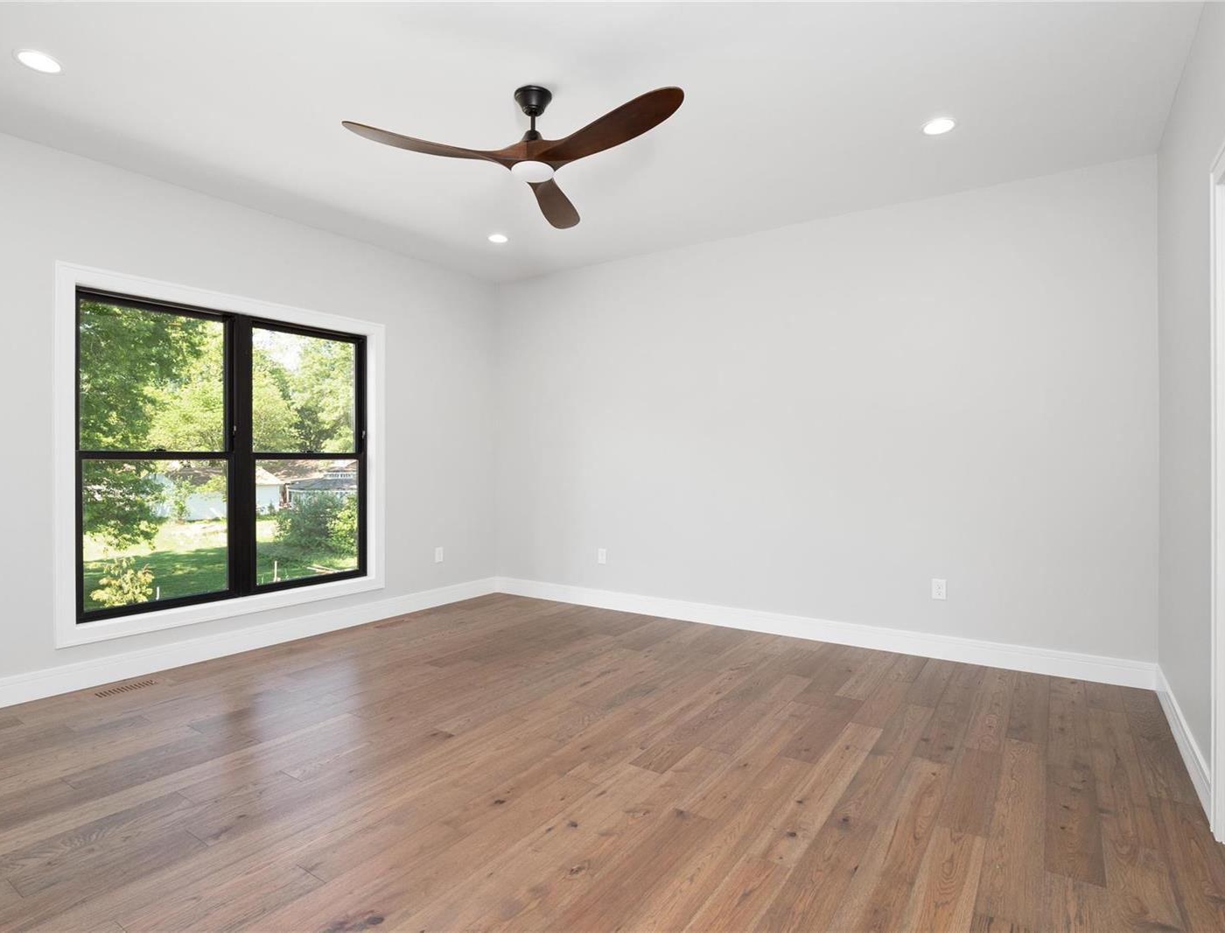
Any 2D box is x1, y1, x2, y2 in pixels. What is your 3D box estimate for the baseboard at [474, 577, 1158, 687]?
[{"bbox_3d":[0.872,1.057,4.343,4.462,0.144,0.017,0,1,32],"label":"baseboard"}]

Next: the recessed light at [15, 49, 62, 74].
[{"bbox_3d":[-2.241,-1.587,2.429,0.147,0.020,0.147,0,1,36],"label":"recessed light"}]

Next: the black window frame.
[{"bbox_3d":[-2.292,-0.066,3.866,0.090,1.735,1.635,0,1,36],"label":"black window frame"}]

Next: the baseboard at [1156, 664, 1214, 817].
[{"bbox_3d":[2.353,1.074,2.576,0.017,0.144,1.412,0,1,36],"label":"baseboard"}]

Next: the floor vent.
[{"bbox_3d":[-2.482,1.143,3.192,0.090,0.010,0.263,0,1,36],"label":"floor vent"}]

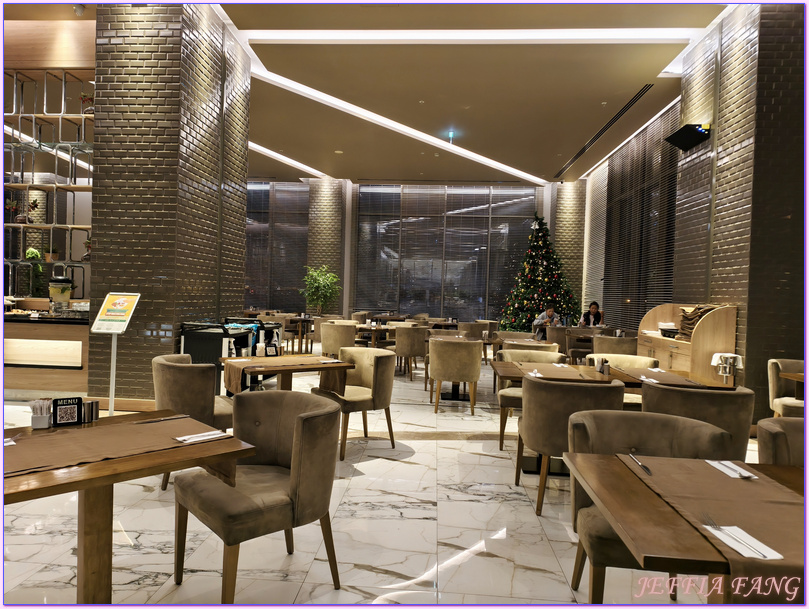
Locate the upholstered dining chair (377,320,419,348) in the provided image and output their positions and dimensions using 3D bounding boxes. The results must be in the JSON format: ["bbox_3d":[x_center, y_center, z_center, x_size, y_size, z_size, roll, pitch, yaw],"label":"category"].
[{"bbox_3d":[-0.057,0.719,9.256,0.600,0.800,0.590,1,2,-40],"label":"upholstered dining chair"}]

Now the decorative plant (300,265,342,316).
[{"bbox_3d":[-2.145,-0.031,13.857,1.050,1.995,1.000,2,1,3],"label":"decorative plant"}]

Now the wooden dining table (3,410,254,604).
[{"bbox_3d":[-1.061,0.849,1.859,0.770,0.750,0.755,1,1,-44],"label":"wooden dining table"}]

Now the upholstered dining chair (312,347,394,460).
[{"bbox_3d":[-0.418,0.808,4.535,0.600,0.800,0.590,1,2,-38],"label":"upholstered dining chair"}]

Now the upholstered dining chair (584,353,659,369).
[{"bbox_3d":[1.927,0.876,4.824,0.590,0.800,0.600,2,1,5],"label":"upholstered dining chair"}]

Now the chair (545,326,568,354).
[{"bbox_3d":[2.696,0.805,9.221,0.575,0.800,0.600,2,1,6],"label":"chair"}]

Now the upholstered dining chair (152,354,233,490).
[{"bbox_3d":[-1.424,0.782,3.721,0.600,0.800,0.575,1,1,-29],"label":"upholstered dining chair"}]

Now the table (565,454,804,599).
[{"bbox_3d":[1.289,0.934,1.485,1.530,0.750,0.760,2,1,4],"label":"table"}]

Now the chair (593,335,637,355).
[{"bbox_3d":[2.953,0.862,7.744,0.590,0.800,0.600,2,1,4],"label":"chair"}]

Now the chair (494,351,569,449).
[{"bbox_3d":[1.127,0.848,4.854,0.590,0.800,0.600,2,1,4],"label":"chair"}]

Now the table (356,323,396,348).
[{"bbox_3d":[-0.518,0.742,8.934,0.820,0.740,0.820,1,2,-40],"label":"table"}]

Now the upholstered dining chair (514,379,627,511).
[{"bbox_3d":[1.044,0.869,3.456,0.590,0.800,0.600,2,1,4],"label":"upholstered dining chair"}]

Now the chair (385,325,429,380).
[{"bbox_3d":[0.107,0.745,8.445,0.610,0.810,0.570,1,2,-42],"label":"chair"}]

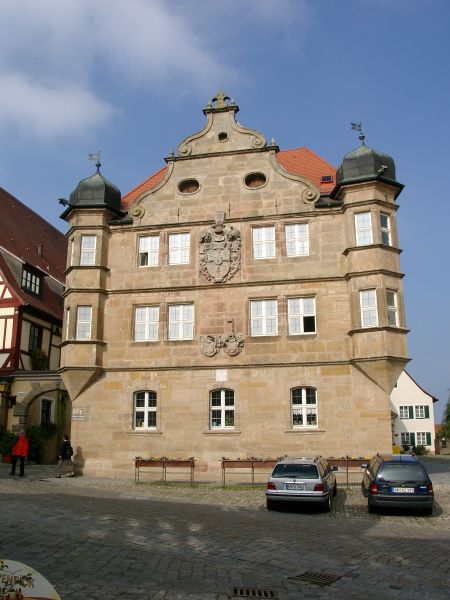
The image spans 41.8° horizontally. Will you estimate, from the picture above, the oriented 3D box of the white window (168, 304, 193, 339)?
[{"bbox_3d":[-1.831,0.953,24.773,1.099,1.505,0.150,-3,-15,11],"label":"white window"}]

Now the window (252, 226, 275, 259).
[{"bbox_3d":[1.655,-2.398,24.881,0.956,1.382,0.150,-3,-15,11],"label":"window"}]

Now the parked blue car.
[{"bbox_3d":[5.072,5.372,17.546,1.700,1.480,4.280,-3,-11,11],"label":"parked blue car"}]

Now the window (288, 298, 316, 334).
[{"bbox_3d":[3.118,0.667,23.791,1.139,1.499,0.150,-3,-15,11],"label":"window"}]

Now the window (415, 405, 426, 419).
[{"bbox_3d":[19.229,11.054,58.008,0.909,1.257,0.150,-4,-14,15],"label":"window"}]

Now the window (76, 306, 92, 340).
[{"bbox_3d":[-5.834,0.973,24.409,0.626,1.435,0.120,0,-14,-3],"label":"window"}]

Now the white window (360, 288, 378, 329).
[{"bbox_3d":[5.575,0.357,22.728,0.630,1.500,0.150,-7,-16,24],"label":"white window"}]

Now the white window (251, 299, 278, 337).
[{"bbox_3d":[1.530,0.700,22.546,1.070,1.500,0.150,-3,-15,11],"label":"white window"}]

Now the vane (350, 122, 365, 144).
[{"bbox_3d":[5.350,-6.723,23.795,0.500,0.970,0.170,4,-15,-17],"label":"vane"}]

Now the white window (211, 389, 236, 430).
[{"bbox_3d":[-0.090,4.259,22.950,0.956,1.546,0.150,-3,-14,11],"label":"white window"}]

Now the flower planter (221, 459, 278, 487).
[{"bbox_3d":[0.945,6.024,20.628,2.220,0.960,0.400,-3,-15,11],"label":"flower planter"}]

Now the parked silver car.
[{"bbox_3d":[2.359,5.291,17.547,1.700,1.400,4.430,-3,-12,12],"label":"parked silver car"}]

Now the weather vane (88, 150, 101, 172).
[{"bbox_3d":[-6.164,-6.557,27.898,0.570,1.150,0.200,0,-14,0],"label":"weather vane"}]

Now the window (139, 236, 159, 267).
[{"bbox_3d":[-3.309,-2.134,25.871,0.908,1.438,0.150,-3,-15,11],"label":"window"}]

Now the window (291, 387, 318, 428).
[{"bbox_3d":[3.017,4.081,22.321,0.990,1.548,0.150,-3,-14,11],"label":"window"}]

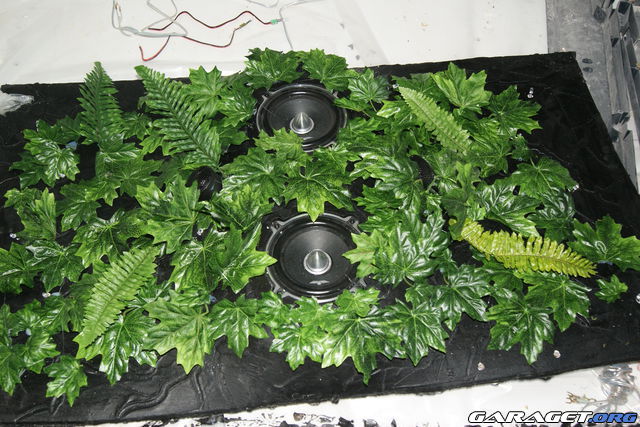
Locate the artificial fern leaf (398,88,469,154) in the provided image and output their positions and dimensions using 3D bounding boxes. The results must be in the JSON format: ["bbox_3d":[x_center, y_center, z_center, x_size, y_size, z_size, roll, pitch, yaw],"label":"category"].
[{"bbox_3d":[0.202,-0.169,1.240,0.058,0.030,0.179,-32,66,-21],"label":"artificial fern leaf"}]

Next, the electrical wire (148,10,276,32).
[{"bbox_3d":[-0.232,-0.415,1.468,0.259,0.010,0.058,-4,56,-5],"label":"electrical wire"}]

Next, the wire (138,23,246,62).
[{"bbox_3d":[-0.259,-0.361,1.431,0.217,0.010,0.139,3,56,0],"label":"wire"}]

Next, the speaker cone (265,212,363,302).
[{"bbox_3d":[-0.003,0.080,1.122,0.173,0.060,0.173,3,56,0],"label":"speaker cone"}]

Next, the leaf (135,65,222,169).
[{"bbox_3d":[-0.260,-0.167,1.212,0.109,0.040,0.263,-33,71,-22],"label":"leaf"}]

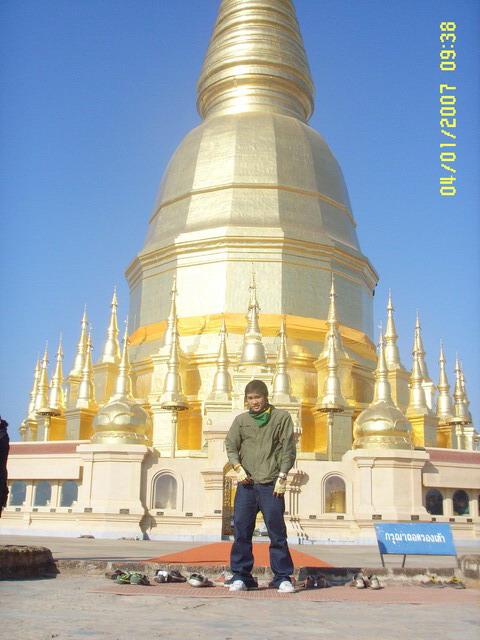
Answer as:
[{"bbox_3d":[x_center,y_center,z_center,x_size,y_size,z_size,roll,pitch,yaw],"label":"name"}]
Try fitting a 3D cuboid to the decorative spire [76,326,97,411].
[{"bbox_3d":[-7.448,2.248,34.980,0.880,4.136,0.880,-12,-21,37],"label":"decorative spire"}]

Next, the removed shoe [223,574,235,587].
[{"bbox_3d":[-0.078,2.142,5.935,0.250,0.100,0.100,11,-19,-29],"label":"removed shoe"}]

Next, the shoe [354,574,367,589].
[{"bbox_3d":[1.027,2.225,6.149,0.098,0.105,0.270,3,-17,-8],"label":"shoe"}]

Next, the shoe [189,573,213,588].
[{"bbox_3d":[-0.323,2.125,5.907,0.100,0.105,0.260,-9,-19,31],"label":"shoe"}]

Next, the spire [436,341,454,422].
[{"bbox_3d":[10.359,3.150,36.650,0.880,4.136,0.880,-12,-21,37],"label":"spire"}]

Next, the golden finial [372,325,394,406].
[{"bbox_3d":[6.559,2.169,33.649,0.880,4.136,0.880,1,-17,0],"label":"golden finial"}]

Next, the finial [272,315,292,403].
[{"bbox_3d":[1.840,1.653,32.277,0.880,4.136,0.880,3,-17,-5],"label":"finial"}]

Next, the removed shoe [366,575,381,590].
[{"bbox_3d":[1.113,2.187,6.013,0.098,0.105,0.270,3,-17,-8],"label":"removed shoe"}]

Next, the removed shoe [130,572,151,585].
[{"bbox_3d":[-0.818,2.125,5.935,0.100,0.100,0.250,-6,-18,23],"label":"removed shoe"}]

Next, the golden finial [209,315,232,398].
[{"bbox_3d":[-0.671,1.353,26.180,0.871,3.168,0.871,1,-16,0],"label":"golden finial"}]

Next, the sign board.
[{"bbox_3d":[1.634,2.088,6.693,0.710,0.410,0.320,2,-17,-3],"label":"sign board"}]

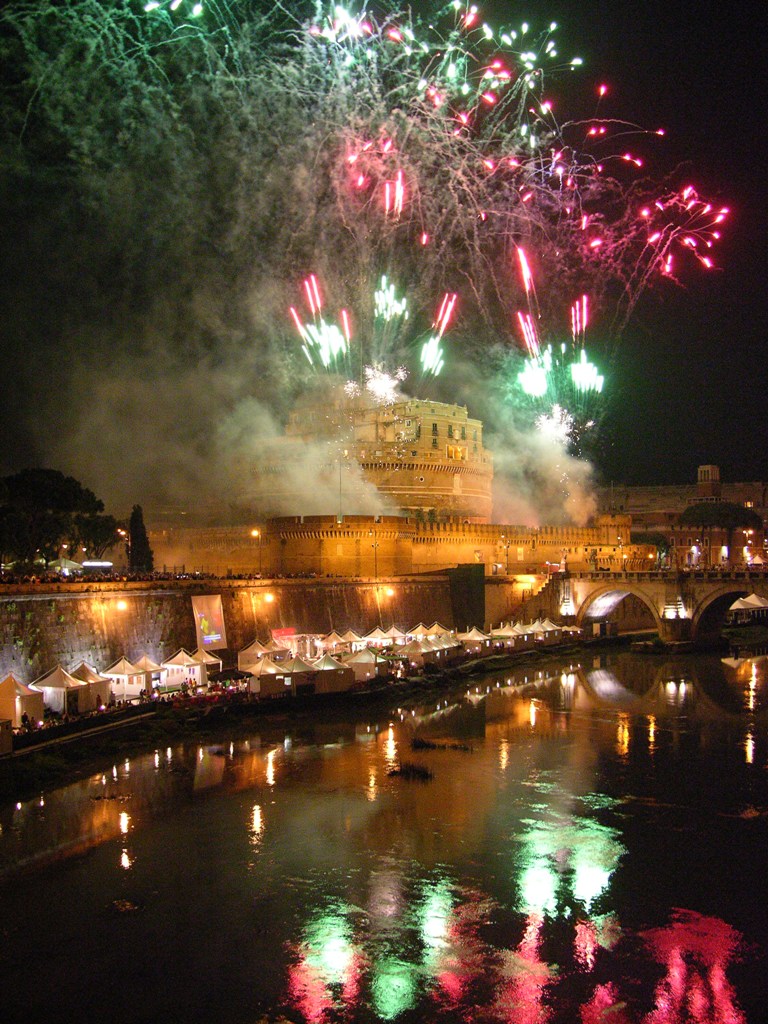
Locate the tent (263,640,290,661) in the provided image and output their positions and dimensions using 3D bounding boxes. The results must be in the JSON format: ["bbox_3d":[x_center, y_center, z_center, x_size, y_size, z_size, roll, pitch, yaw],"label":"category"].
[{"bbox_3d":[-13.608,17.515,125.748,3.150,3.960,3.150,-2,-3,28],"label":"tent"}]

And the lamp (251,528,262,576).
[{"bbox_3d":[-17.889,6.471,145.862,1.400,7.850,0.350,-1,-3,25],"label":"lamp"}]

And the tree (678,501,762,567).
[{"bbox_3d":[92.620,7.430,285.000,22.500,21.190,19.000,0,-3,0],"label":"tree"}]

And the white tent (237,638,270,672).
[{"bbox_3d":[-16.870,19.100,137.470,3.530,4.110,3.530,-1,-4,24],"label":"white tent"}]

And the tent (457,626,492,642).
[{"bbox_3d":[13.065,18.585,147.221,3.300,4.100,3.300,-2,-4,32],"label":"tent"}]

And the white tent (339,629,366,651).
[{"bbox_3d":[-5.410,20.500,162.140,3.500,4.140,3.500,-2,-4,33],"label":"white tent"}]

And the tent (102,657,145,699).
[{"bbox_3d":[-25.673,16.264,102.196,3.150,3.960,3.150,-2,-3,27],"label":"tent"}]

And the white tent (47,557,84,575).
[{"bbox_3d":[-45.145,8.419,145.759,3.900,3.950,3.900,-1,-3,25],"label":"white tent"}]

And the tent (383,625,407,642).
[{"bbox_3d":[1.455,19.053,154.707,3.150,3.960,3.150,3,-4,-44],"label":"tent"}]

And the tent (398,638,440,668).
[{"bbox_3d":[3.890,17.674,127.242,3.200,3.800,3.200,-2,-3,27],"label":"tent"}]

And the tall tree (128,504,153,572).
[{"bbox_3d":[-37.160,4.880,158.000,3.600,12.060,3.600,0,-3,0],"label":"tall tree"}]

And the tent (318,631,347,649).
[{"bbox_3d":[-7.490,20.430,159.390,3.370,3.960,3.370,-2,-4,33],"label":"tent"}]

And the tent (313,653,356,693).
[{"bbox_3d":[-5.960,17.880,115.990,3.540,4.100,3.540,2,-4,-29],"label":"tent"}]

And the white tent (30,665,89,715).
[{"bbox_3d":[-30.940,16.790,98.780,3.950,4.320,3.950,-1,-3,16],"label":"white tent"}]

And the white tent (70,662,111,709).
[{"bbox_3d":[-27.848,15.905,95.818,3.600,4.000,3.600,-1,-3,16],"label":"white tent"}]

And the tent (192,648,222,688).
[{"bbox_3d":[-20.378,16.948,115.069,3.150,3.960,3.150,-2,-3,28],"label":"tent"}]

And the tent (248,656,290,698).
[{"bbox_3d":[-12.640,17.660,111.940,3.520,4.090,3.520,3,-4,-36],"label":"tent"}]

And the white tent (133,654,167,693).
[{"bbox_3d":[-26.300,17.720,113.730,3.510,4.180,3.510,-1,-4,24],"label":"white tent"}]

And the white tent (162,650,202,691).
[{"bbox_3d":[-21.853,16.800,112.287,3.150,3.960,3.150,-2,-3,28],"label":"white tent"}]

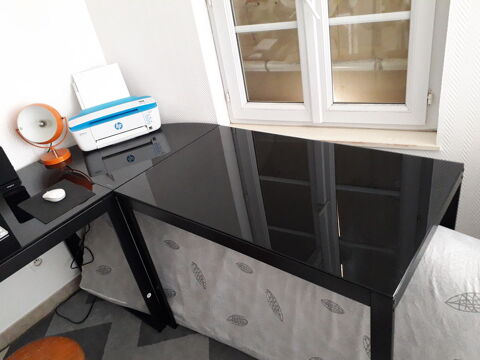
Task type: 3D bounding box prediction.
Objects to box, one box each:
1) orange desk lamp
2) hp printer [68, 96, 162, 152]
[{"bbox_3d":[-0.867,-0.217,1.670,0.210,0.265,0.165,-17,30,-9],"label":"orange desk lamp"},{"bbox_3d":[-0.587,-0.272,1.781,0.403,0.150,0.180,-20,31,-15],"label":"hp printer"}]

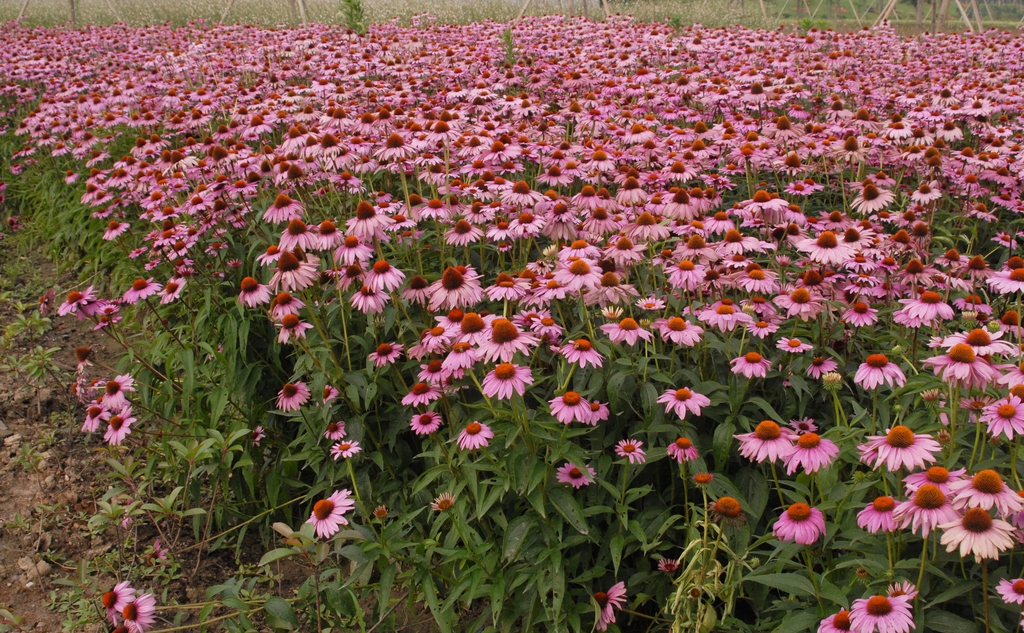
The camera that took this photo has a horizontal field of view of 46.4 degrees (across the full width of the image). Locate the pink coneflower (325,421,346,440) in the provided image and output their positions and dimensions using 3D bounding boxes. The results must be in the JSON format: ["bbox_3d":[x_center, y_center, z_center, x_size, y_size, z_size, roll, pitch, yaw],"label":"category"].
[{"bbox_3d":[-0.425,0.267,2.850,0.053,0.034,0.052,-14,45,4],"label":"pink coneflower"}]

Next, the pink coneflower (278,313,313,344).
[{"bbox_3d":[-0.468,0.022,2.550,0.077,0.053,0.077,-13,16,-10],"label":"pink coneflower"}]

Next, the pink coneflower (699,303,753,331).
[{"bbox_3d":[0.393,-0.002,2.200,0.098,0.037,0.098,3,16,10],"label":"pink coneflower"}]

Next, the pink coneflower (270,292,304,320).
[{"bbox_3d":[-0.451,-0.020,2.400,0.068,0.041,0.068,3,20,-1],"label":"pink coneflower"}]

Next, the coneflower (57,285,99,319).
[{"bbox_3d":[-0.870,-0.028,2.400,0.080,0.040,0.080,-19,21,5],"label":"coneflower"}]

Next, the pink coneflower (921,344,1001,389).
[{"bbox_3d":[0.587,0.058,1.560,0.095,0.045,0.095,-2,22,0],"label":"pink coneflower"}]

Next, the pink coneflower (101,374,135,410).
[{"bbox_3d":[-0.914,0.168,2.750,0.080,0.047,0.078,-24,47,7],"label":"pink coneflower"}]

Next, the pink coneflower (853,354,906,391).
[{"bbox_3d":[0.632,0.092,2.050,0.089,0.046,0.089,5,16,17],"label":"pink coneflower"}]

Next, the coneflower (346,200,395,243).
[{"bbox_3d":[-0.304,-0.205,2.550,0.102,0.072,0.100,-3,19,1],"label":"coneflower"}]

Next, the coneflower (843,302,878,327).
[{"bbox_3d":[0.620,-0.008,2.120,0.063,0.031,0.063,0,22,0],"label":"coneflower"}]

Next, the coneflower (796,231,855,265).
[{"bbox_3d":[0.524,-0.115,2.000,0.097,0.044,0.097,0,19,0],"label":"coneflower"}]

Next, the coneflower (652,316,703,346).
[{"bbox_3d":[0.305,0.023,2.200,0.092,0.039,0.092,6,19,8],"label":"coneflower"}]

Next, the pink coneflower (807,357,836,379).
[{"bbox_3d":[0.634,0.104,2.450,0.061,0.031,0.061,-16,22,5],"label":"pink coneflower"}]

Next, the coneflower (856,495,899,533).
[{"bbox_3d":[0.578,0.303,1.870,0.073,0.041,0.073,7,22,18],"label":"coneflower"}]

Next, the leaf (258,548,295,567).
[{"bbox_3d":[-0.473,0.484,2.400,0.075,0.016,0.032,-20,32,-6],"label":"leaf"}]

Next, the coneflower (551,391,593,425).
[{"bbox_3d":[0.114,0.170,2.300,0.081,0.048,0.081,1,23,3],"label":"coneflower"}]

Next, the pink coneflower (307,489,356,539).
[{"bbox_3d":[-0.276,0.283,1.750,0.038,0.085,0.085,38,0,-40],"label":"pink coneflower"}]

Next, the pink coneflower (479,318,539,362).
[{"bbox_3d":[-0.006,0.037,2.000,0.100,0.052,0.098,0,27,0],"label":"pink coneflower"}]

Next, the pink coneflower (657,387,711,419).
[{"bbox_3d":[0.301,0.147,2.100,0.094,0.035,0.092,0,22,0],"label":"pink coneflower"}]

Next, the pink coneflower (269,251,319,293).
[{"bbox_3d":[-0.364,-0.079,1.980,0.085,0.058,0.085,-9,22,0],"label":"pink coneflower"}]

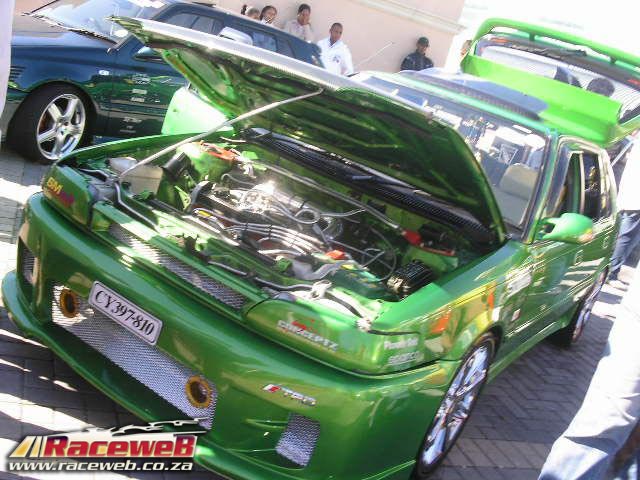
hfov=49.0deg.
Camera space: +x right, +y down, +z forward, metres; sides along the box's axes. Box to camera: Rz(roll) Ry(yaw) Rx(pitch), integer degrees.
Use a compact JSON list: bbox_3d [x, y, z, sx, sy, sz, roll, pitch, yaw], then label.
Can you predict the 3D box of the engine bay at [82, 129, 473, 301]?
[{"bbox_3d":[-0.192,-0.023,2.796,1.360,0.440,1.000,25,17,31],"label":"engine bay"}]

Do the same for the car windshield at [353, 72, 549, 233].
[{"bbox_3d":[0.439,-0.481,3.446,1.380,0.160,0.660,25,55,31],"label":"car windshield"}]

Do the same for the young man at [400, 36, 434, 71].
[{"bbox_3d":[0.962,-1.646,8.719,0.500,1.750,0.320,16,14,0],"label":"young man"}]

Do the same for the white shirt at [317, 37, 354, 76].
[{"bbox_3d":[0.030,-1.939,8.253,0.540,0.720,0.300,16,14,0],"label":"white shirt"}]

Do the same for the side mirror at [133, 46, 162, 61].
[{"bbox_3d":[-1.381,-1.507,5.721,0.220,0.140,0.130,25,17,31],"label":"side mirror"}]

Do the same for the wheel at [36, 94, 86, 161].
[{"bbox_3d":[-2.071,-0.896,5.487,0.190,0.490,0.490,21,15,20],"label":"wheel"}]

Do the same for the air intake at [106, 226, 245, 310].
[{"bbox_3d":[-0.488,0.075,2.381,0.700,0.080,0.060,25,17,31],"label":"air intake"}]

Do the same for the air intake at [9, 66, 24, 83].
[{"bbox_3d":[-2.168,-1.188,5.027,0.140,0.110,0.040,2,20,-42],"label":"air intake"}]

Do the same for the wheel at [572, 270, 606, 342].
[{"bbox_3d":[1.703,0.406,4.676,0.200,0.500,0.500,25,17,31],"label":"wheel"}]

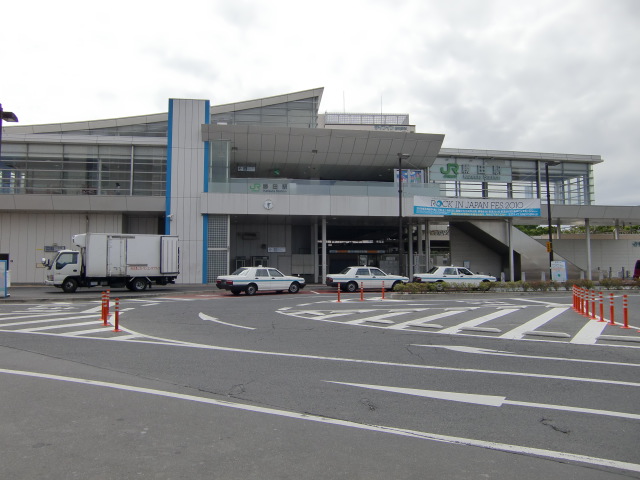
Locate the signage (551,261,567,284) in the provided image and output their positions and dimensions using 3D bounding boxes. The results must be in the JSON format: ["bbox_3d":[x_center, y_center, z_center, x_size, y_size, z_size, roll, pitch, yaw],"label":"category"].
[{"bbox_3d":[16.510,2.243,35.732,0.950,1.500,0.350,-1,-3,25],"label":"signage"}]

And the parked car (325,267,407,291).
[{"bbox_3d":[2.826,2.269,30.127,4.690,1.450,1.700,0,-3,-12],"label":"parked car"}]

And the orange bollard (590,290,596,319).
[{"bbox_3d":[7.895,1.862,14.978,0.200,0.810,0.200,0,-3,0],"label":"orange bollard"}]

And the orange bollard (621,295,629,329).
[{"bbox_3d":[7.587,1.764,12.881,0.200,0.810,0.200,0,-3,0],"label":"orange bollard"}]

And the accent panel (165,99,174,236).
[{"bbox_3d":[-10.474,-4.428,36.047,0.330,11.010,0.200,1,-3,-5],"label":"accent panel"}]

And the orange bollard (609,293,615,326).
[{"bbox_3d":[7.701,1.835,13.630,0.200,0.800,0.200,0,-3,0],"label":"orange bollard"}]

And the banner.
[{"bbox_3d":[12.828,-2.681,41.759,10.853,1.449,0.100,0,-3,-9],"label":"banner"}]

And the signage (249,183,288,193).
[{"bbox_3d":[-3.551,-3.599,35.909,2.680,0.640,0.080,1,-3,-5],"label":"signage"}]

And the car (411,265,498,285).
[{"bbox_3d":[8.136,2.302,31.125,4.690,1.450,1.700,0,-3,-7],"label":"car"}]

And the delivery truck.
[{"bbox_3d":[-11.118,1.262,28.069,6.450,3.080,2.100,1,-3,-11],"label":"delivery truck"}]

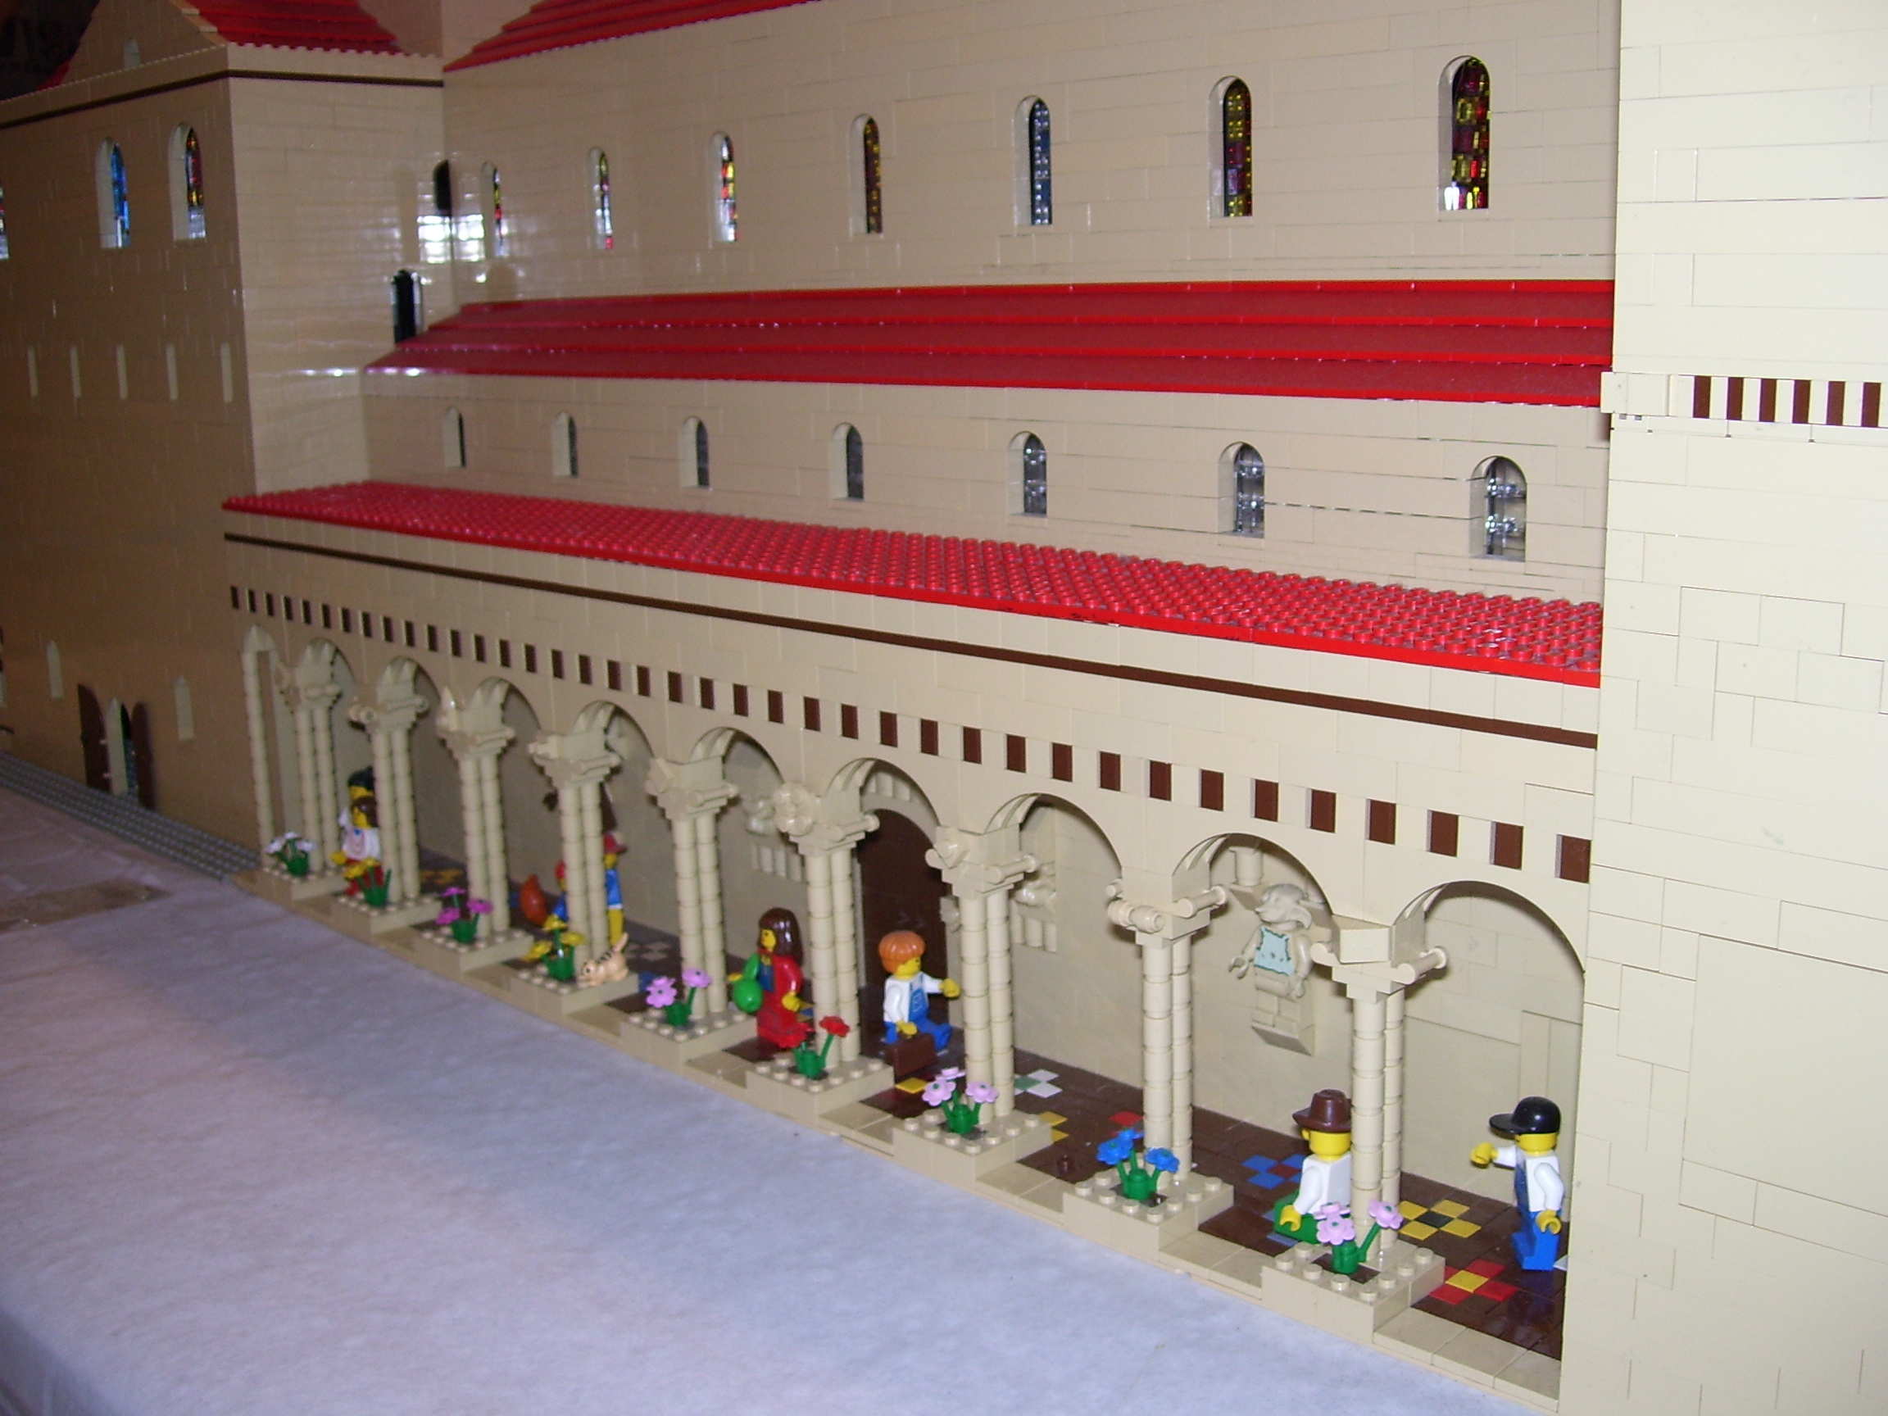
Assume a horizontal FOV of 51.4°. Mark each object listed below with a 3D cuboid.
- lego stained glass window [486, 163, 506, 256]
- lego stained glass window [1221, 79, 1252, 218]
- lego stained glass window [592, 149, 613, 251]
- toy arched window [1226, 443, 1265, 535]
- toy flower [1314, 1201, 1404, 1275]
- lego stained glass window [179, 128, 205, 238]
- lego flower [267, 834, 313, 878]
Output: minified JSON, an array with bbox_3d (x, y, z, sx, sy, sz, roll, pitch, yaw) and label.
[{"bbox_3d":[-0.194,-0.219,0.864,0.016,0.043,0.007,10,19,43],"label":"lego stained glass window"},{"bbox_3d":[0.089,-0.169,0.592,0.016,0.043,0.007,10,19,43],"label":"lego stained glass window"},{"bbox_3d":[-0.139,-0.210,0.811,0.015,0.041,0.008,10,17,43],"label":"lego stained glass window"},{"bbox_3d":[0.085,-0.061,0.547,0.016,0.026,0.007,10,19,43],"label":"toy arched window"},{"bbox_3d":[0.098,0.126,0.470,0.018,0.017,0.018,10,17,43],"label":"toy flower"},{"bbox_3d":[-0.319,-0.224,0.838,0.029,0.050,0.007,10,19,43],"label":"lego stained glass window"},{"bbox_3d":[-0.270,0.060,0.816,0.019,0.019,0.018,10,19,43],"label":"lego flower"}]

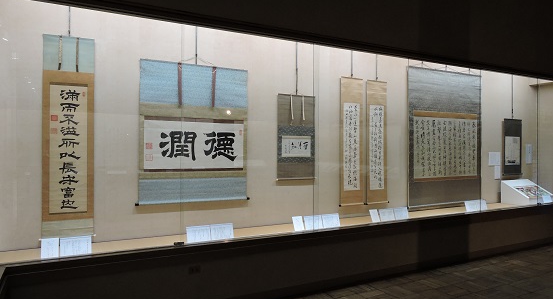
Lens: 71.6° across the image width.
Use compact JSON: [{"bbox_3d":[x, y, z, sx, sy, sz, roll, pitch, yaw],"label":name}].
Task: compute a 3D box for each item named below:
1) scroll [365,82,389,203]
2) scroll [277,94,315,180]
[{"bbox_3d":[1.476,-0.096,5.564,0.427,1.779,0.040,0,0,-28],"label":"scroll"},{"bbox_3d":[0.266,-0.152,4.932,0.574,1.082,0.040,0,0,-28],"label":"scroll"}]

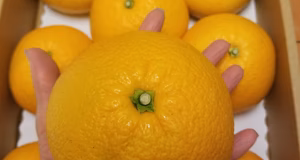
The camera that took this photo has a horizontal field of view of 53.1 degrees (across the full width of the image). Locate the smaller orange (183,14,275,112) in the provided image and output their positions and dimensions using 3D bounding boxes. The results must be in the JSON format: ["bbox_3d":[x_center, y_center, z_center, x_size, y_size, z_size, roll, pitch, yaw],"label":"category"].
[{"bbox_3d":[0.075,-0.017,0.310,0.103,0.090,0.103,0,70,0],"label":"smaller orange"}]

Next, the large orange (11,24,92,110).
[{"bbox_3d":[-0.094,-0.009,0.312,0.094,0.083,0.094,0,70,0],"label":"large orange"}]

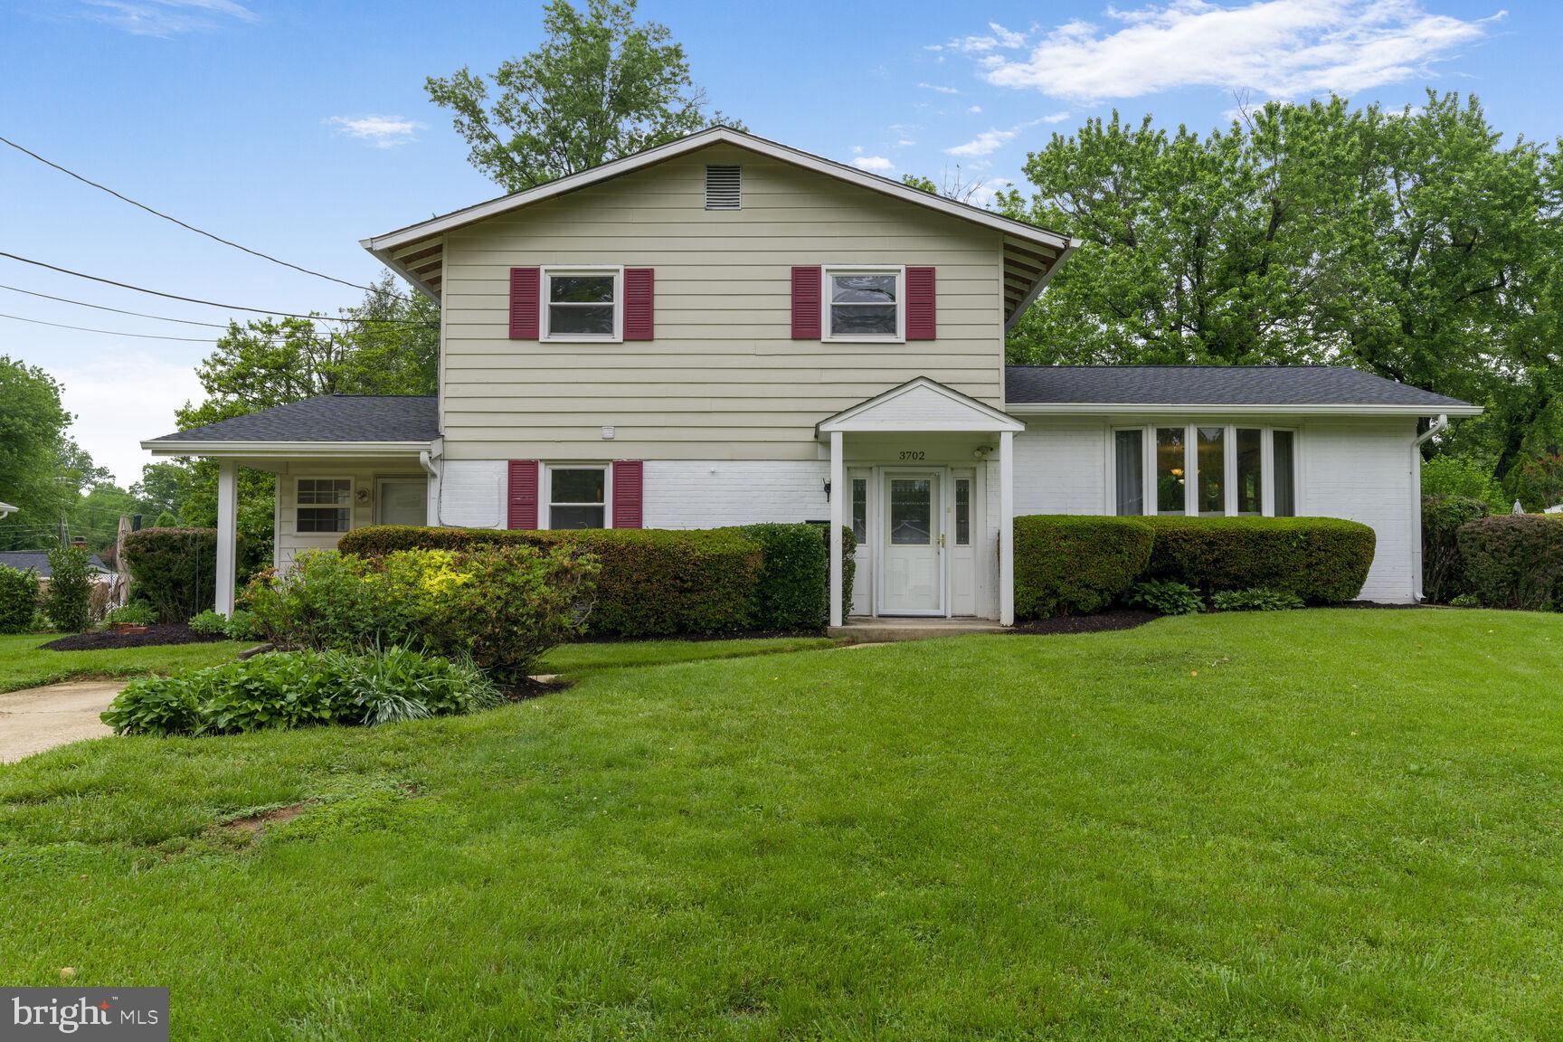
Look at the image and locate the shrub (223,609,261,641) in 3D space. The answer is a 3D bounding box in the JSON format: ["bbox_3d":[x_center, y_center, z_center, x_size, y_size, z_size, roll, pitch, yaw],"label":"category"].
[{"bbox_3d":[-7.052,1.360,15.350,0.538,0.415,0.500,0,-3,0],"label":"shrub"}]

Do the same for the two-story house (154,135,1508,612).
[{"bbox_3d":[1.000,-1.794,20.222,19.400,6.900,10.400,0,-3,0],"label":"two-story house"}]

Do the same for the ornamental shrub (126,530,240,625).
[{"bbox_3d":[-9.631,0.888,18.980,2.118,1.581,1.200,0,-3,0],"label":"ornamental shrub"}]

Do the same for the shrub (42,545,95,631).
[{"bbox_3d":[-11.056,1.040,18.170,0.857,1.361,0.800,0,-3,0],"label":"shrub"}]

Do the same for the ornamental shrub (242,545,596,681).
[{"bbox_3d":[-3.671,0.913,11.868,3.499,1.357,1.700,0,-3,0],"label":"ornamental shrub"}]

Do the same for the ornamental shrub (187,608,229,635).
[{"bbox_3d":[-7.647,1.346,15.651,0.579,0.341,0.500,0,-3,0],"label":"ornamental shrub"}]

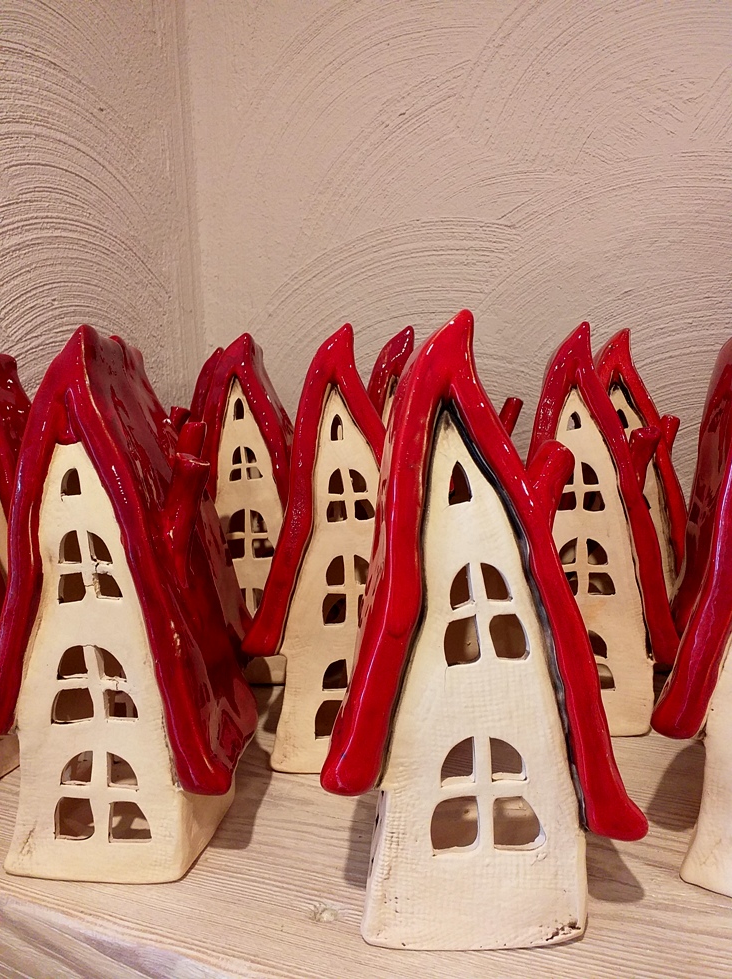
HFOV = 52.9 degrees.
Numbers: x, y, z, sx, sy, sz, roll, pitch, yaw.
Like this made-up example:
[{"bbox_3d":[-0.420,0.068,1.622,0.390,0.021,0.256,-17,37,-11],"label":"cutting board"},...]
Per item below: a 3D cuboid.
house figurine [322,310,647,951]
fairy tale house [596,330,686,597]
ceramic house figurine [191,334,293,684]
[{"bbox_3d":[0.048,0.059,0.321,0.133,0.265,0.085,-2,11,-2],"label":"house figurine"},{"bbox_3d":[0.200,0.004,0.604,0.125,0.265,0.085,-2,11,-2],"label":"fairy tale house"},{"bbox_3d":[-0.086,0.014,0.579,0.125,0.265,0.085,-1,11,3],"label":"ceramic house figurine"}]

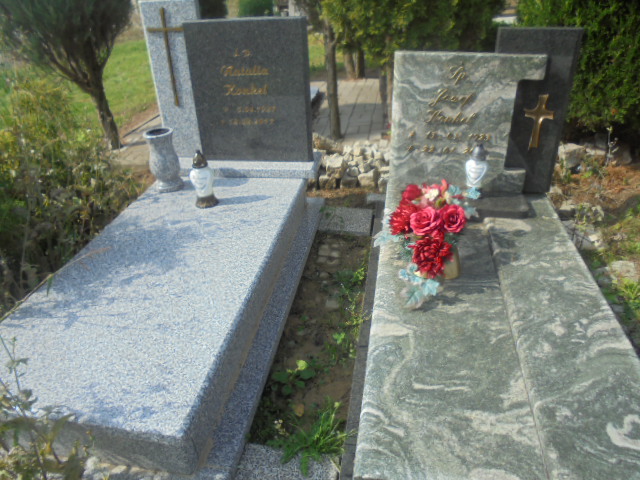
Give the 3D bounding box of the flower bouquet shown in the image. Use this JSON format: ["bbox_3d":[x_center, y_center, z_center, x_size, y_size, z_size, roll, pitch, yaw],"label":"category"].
[{"bbox_3d":[0.400,-0.021,1.816,0.365,0.354,0.360,3,30,10],"label":"flower bouquet"}]

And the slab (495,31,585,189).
[{"bbox_3d":[1.015,-0.630,2.391,0.363,0.790,0.109,3,30,10],"label":"slab"}]

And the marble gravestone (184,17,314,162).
[{"bbox_3d":[-0.357,-0.783,2.591,0.637,0.732,0.099,3,30,9],"label":"marble gravestone"}]

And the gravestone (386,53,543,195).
[{"bbox_3d":[0.689,-0.558,2.379,0.681,0.698,0.093,3,30,10],"label":"gravestone"}]

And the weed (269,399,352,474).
[{"bbox_3d":[-0.021,0.560,1.372,0.220,0.130,0.200,3,30,9],"label":"weed"}]

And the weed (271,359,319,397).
[{"bbox_3d":[-0.081,0.452,1.612,0.145,0.085,0.130,3,30,9],"label":"weed"}]

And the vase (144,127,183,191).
[{"bbox_3d":[-0.813,-0.422,2.513,0.157,0.314,0.157,3,30,9],"label":"vase"}]

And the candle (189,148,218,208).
[{"bbox_3d":[-0.569,-0.309,2.345,0.115,0.274,0.115,3,30,9],"label":"candle"}]

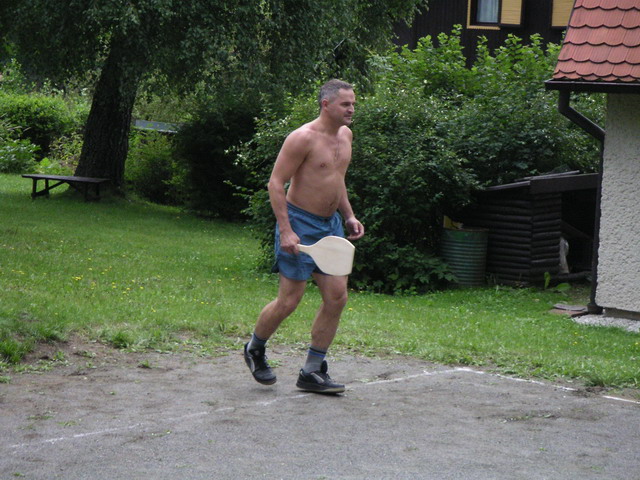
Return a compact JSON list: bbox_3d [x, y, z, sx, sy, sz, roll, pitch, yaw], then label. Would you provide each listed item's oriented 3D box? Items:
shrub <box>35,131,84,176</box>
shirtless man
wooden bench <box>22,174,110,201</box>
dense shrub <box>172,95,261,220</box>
[{"bbox_3d":[-4.912,-1.644,39.000,1.050,0.850,0.950,3,4,0],"label":"shrub"},{"bbox_3d":[-0.072,-0.019,10.900,0.620,1.670,0.580,6,5,38],"label":"shirtless man"},{"bbox_3d":[-4.076,-0.844,33.000,1.450,0.400,0.370,6,5,32],"label":"wooden bench"},{"bbox_3d":[-1.493,-1.175,29.600,1.400,1.750,1.350,3,4,0],"label":"dense shrub"}]

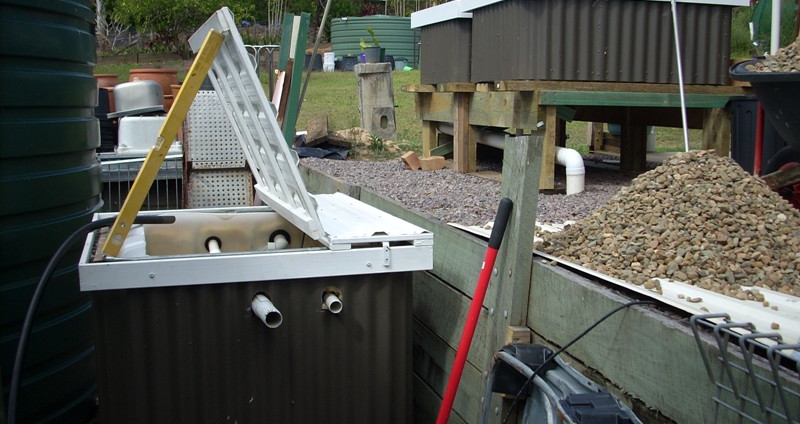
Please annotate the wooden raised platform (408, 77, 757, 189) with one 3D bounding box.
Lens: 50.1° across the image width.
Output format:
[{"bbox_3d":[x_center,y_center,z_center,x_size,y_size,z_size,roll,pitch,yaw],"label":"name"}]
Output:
[{"bbox_3d":[0.967,-0.503,5.305,1.431,0.553,1.796,-2,8,-16],"label":"wooden raised platform"}]

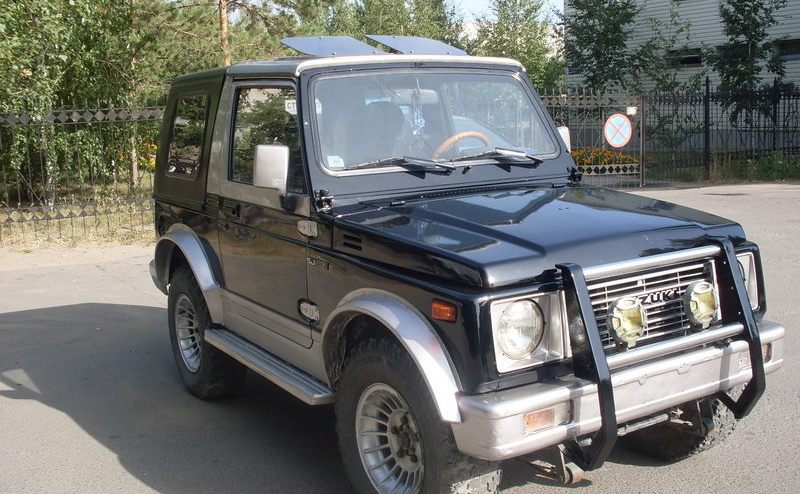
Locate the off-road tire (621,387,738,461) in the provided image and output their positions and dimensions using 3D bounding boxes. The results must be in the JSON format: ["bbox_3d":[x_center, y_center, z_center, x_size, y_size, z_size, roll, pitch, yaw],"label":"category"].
[{"bbox_3d":[1.074,0.515,3.637,0.215,0.720,0.720,-8,10,-34],"label":"off-road tire"}]

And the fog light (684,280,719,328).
[{"bbox_3d":[0.981,0.189,2.868,0.150,0.160,0.090,-8,10,-31],"label":"fog light"}]

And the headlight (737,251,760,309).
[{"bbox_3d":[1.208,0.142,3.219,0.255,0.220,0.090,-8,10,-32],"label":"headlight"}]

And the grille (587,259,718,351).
[{"bbox_3d":[0.821,0.198,2.930,0.710,0.220,0.060,-8,4,-32],"label":"grille"}]

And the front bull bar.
[{"bbox_3d":[0.874,0.334,2.877,0.770,0.650,0.265,-8,10,-32],"label":"front bull bar"}]

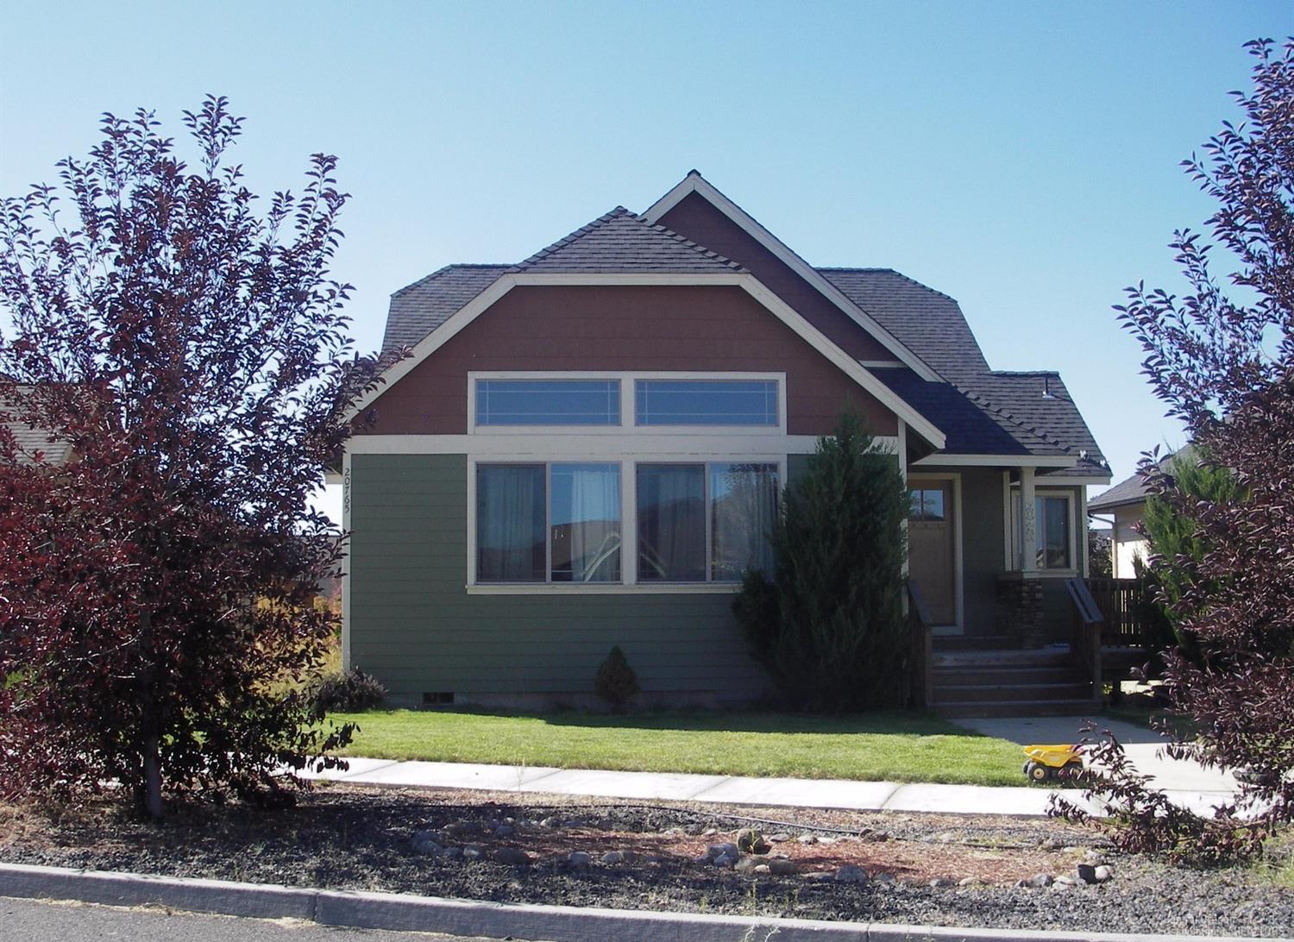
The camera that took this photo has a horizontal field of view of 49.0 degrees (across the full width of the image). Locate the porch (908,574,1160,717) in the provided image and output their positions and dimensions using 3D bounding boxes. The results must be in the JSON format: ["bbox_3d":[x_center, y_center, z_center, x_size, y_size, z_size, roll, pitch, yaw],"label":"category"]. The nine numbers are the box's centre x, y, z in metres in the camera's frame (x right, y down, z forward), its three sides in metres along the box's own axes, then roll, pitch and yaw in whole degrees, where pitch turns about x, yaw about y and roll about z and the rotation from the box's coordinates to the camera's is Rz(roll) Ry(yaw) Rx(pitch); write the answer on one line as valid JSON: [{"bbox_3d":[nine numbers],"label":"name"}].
[{"bbox_3d":[4.994,2.213,18.622,3.500,1.660,3.500,0,-4,-4],"label":"porch"}]

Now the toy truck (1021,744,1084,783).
[{"bbox_3d":[3.186,2.312,11.219,0.440,0.270,0.270,0,-4,-3],"label":"toy truck"}]

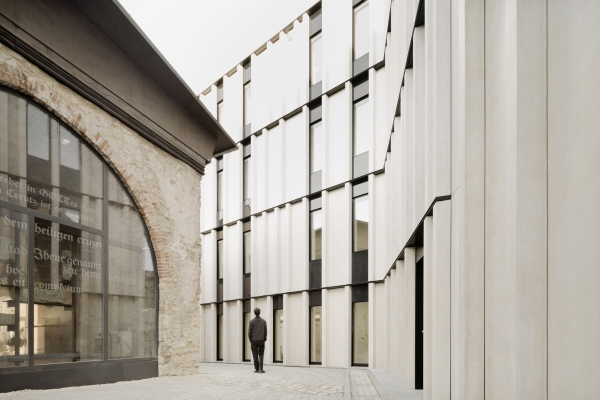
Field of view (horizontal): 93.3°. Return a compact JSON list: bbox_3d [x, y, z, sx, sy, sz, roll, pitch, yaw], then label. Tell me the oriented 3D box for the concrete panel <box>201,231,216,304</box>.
[{"bbox_3d":[-4.099,3.066,12.951,1.140,3.350,0.200,0,0,33],"label":"concrete panel"}]

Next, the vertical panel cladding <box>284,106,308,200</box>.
[{"bbox_3d":[-0.129,-1.625,10.462,1.080,3.300,0.200,0,0,34],"label":"vertical panel cladding"}]

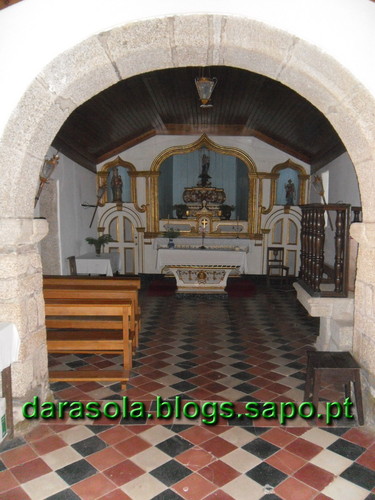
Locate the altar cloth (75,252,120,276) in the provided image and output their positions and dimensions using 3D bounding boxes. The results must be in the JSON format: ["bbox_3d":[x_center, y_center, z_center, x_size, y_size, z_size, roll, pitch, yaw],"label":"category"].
[{"bbox_3d":[-1.980,0.322,8.950,0.740,0.370,1.100,0,4,2],"label":"altar cloth"}]

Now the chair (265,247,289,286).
[{"bbox_3d":[2.140,0.428,9.600,0.440,0.940,0.460,0,4,2],"label":"chair"}]

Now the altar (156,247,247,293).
[{"bbox_3d":[0.310,0.425,8.550,1.800,0.880,0.680,0,4,3],"label":"altar"}]

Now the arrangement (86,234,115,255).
[{"bbox_3d":[-1.970,-0.098,9.100,0.580,0.460,0.460,0,4,0],"label":"arrangement"}]

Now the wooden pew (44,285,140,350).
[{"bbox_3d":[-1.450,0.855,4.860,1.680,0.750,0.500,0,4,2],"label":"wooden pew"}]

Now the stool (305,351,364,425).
[{"bbox_3d":[1.157,1.086,3.245,0.390,0.430,0.390,0,5,7],"label":"stool"}]

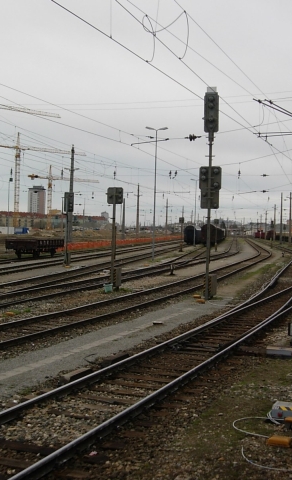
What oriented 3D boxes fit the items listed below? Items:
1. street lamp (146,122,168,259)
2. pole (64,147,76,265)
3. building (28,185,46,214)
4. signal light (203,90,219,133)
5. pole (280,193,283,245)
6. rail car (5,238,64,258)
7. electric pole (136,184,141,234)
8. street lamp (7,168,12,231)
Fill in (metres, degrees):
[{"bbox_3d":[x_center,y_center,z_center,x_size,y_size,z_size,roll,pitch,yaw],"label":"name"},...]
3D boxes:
[{"bbox_3d":[0.820,-4.227,63.850,2.000,12.100,0.350,2,1,10],"label":"street lamp"},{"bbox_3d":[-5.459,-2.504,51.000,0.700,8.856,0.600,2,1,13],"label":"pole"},{"bbox_3d":[-154.711,-44.122,1000.000,18.000,63.000,16.000,2,1,21],"label":"building"},{"bbox_3d":[2.660,-5.211,28.450,0.590,1.680,0.330,2,1,20],"label":"signal light"},{"bbox_3d":[34.728,-5.460,179.932,0.400,13.123,0.400,2,1,13],"label":"pole"},{"bbox_3d":[-9.613,0.785,61.955,2.788,1.589,6.805,2,1,13],"label":"rail car"},{"bbox_3d":[-1.655,-6.508,155.000,0.700,11.800,0.700,2,1,20],"label":"electric pole"},{"bbox_3d":[-29.099,-7.152,150.000,0.800,13.000,0.500,1,1,0],"label":"street lamp"}]

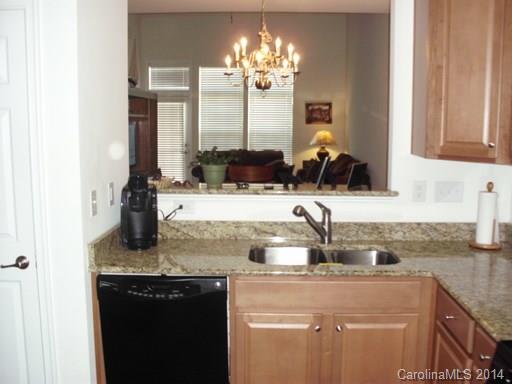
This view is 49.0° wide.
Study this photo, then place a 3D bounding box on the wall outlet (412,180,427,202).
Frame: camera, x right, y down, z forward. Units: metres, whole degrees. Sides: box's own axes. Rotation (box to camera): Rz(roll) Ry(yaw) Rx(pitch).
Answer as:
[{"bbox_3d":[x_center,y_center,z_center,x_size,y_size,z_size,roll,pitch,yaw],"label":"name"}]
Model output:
[{"bbox_3d":[0.890,-0.002,3.040,0.072,0.115,0.009,0,8,2],"label":"wall outlet"}]

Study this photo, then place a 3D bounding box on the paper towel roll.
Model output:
[{"bbox_3d":[1.207,0.133,2.933,0.112,0.280,0.112,0,8,2],"label":"paper towel roll"}]

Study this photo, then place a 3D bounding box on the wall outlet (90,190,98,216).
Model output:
[{"bbox_3d":[-0.726,0.052,2.521,0.009,0.116,0.072,0,8,2],"label":"wall outlet"}]

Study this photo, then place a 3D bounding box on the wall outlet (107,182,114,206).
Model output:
[{"bbox_3d":[-0.717,0.012,2.788,0.009,0.116,0.072,0,8,2],"label":"wall outlet"}]

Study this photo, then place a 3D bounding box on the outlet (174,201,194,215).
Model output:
[{"bbox_3d":[-0.394,0.086,3.087,0.115,0.073,0.009,0,8,2],"label":"outlet"}]

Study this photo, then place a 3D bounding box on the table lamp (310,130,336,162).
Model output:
[{"bbox_3d":[1.236,-0.785,10.259,0.460,0.670,0.460,0,8,2],"label":"table lamp"}]

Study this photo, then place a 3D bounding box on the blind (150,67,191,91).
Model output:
[{"bbox_3d":[-1.625,-2.121,10.558,0.782,0.429,0.060,0,8,2],"label":"blind"}]

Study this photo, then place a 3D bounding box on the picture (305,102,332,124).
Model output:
[{"bbox_3d":[1.177,-1.468,10.550,0.502,0.396,0.030,0,8,2],"label":"picture"}]

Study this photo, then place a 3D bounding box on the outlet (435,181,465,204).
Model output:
[{"bbox_3d":[1.047,0.002,3.036,0.162,0.115,0.009,0,8,2],"label":"outlet"}]

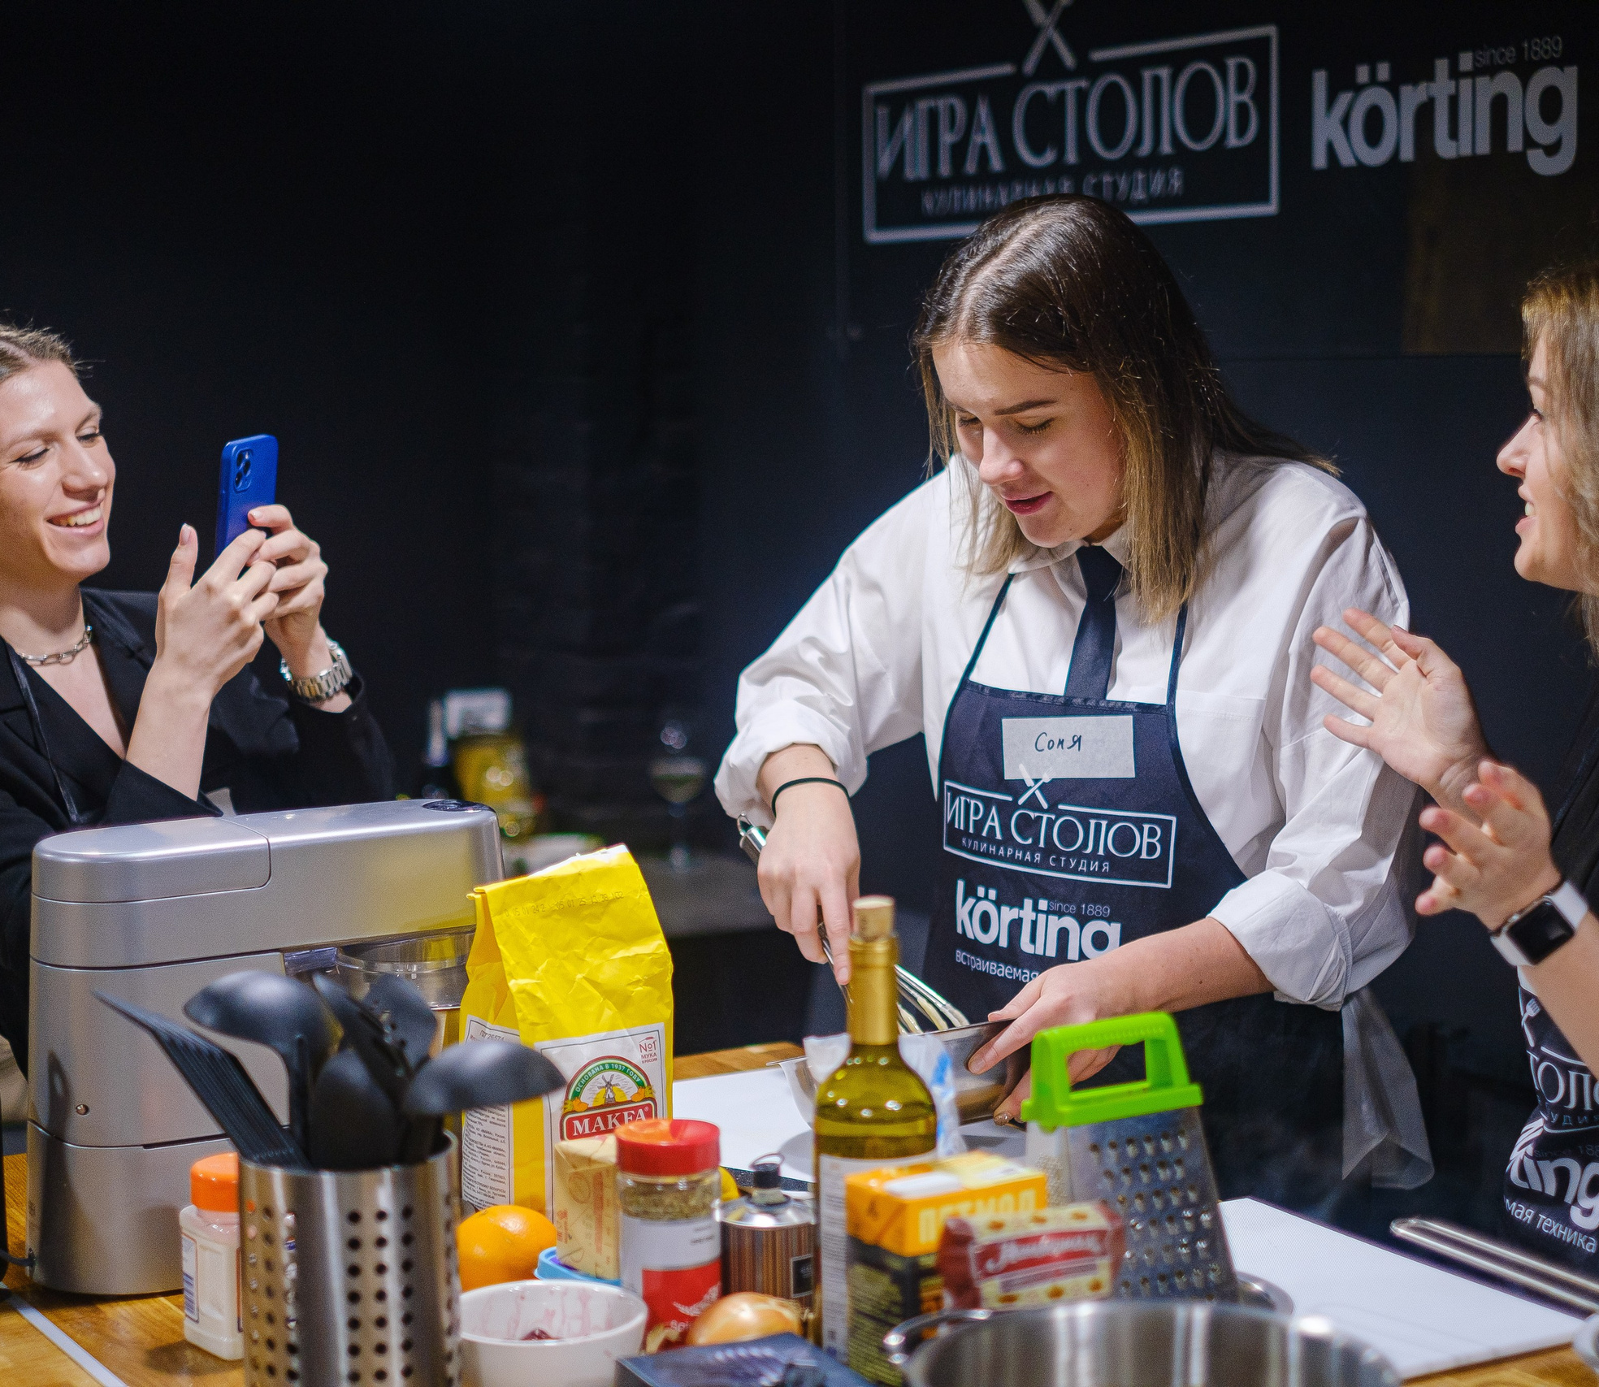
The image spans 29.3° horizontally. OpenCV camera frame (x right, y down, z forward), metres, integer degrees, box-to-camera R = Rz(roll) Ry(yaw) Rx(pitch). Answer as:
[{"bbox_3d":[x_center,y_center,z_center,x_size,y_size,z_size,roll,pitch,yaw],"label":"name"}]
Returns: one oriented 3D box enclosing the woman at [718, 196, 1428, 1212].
[{"bbox_3d":[0.214,0.424,2.532,0.500,1.660,0.530,5,8,39],"label":"woman"}]

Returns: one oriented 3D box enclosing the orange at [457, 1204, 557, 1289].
[{"bbox_3d":[-0.194,0.381,2.029,0.081,0.081,0.081,-1,6,0],"label":"orange"}]

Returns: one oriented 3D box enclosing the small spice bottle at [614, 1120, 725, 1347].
[{"bbox_3d":[-0.081,0.352,1.935,0.065,0.142,0.065,-1,6,0],"label":"small spice bottle"}]

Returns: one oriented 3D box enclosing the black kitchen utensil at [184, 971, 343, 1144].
[{"bbox_3d":[-0.309,0.297,1.793,0.088,0.290,0.100,-6,5,-33],"label":"black kitchen utensil"}]

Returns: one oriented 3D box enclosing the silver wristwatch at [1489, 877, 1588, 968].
[{"bbox_3d":[0.514,0.159,2.126,0.063,0.037,0.053,-38,3,16],"label":"silver wristwatch"}]

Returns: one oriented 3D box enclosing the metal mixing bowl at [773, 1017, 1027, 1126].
[{"bbox_3d":[0.084,0.302,2.370,0.203,0.075,0.203,-9,-3,-1],"label":"metal mixing bowl"}]

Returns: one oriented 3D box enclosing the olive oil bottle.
[{"bbox_3d":[0.046,0.280,1.885,0.075,0.312,0.075,-1,6,0],"label":"olive oil bottle"}]

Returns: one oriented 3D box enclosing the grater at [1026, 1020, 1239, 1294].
[{"bbox_3d":[0.193,0.313,1.876,0.130,0.225,0.098,-5,7,-32],"label":"grater"}]

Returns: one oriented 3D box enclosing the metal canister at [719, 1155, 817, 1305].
[{"bbox_3d":[-0.023,0.363,2.059,0.067,0.110,0.067,-1,6,0],"label":"metal canister"}]

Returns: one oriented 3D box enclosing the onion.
[{"bbox_3d":[-0.033,0.404,1.902,0.074,0.063,0.066,-1,6,0],"label":"onion"}]

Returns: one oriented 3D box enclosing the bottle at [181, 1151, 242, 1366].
[{"bbox_3d":[-0.373,0.365,2.019,0.058,0.122,0.066,-5,8,-33],"label":"bottle"}]

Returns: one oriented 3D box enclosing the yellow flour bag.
[{"bbox_3d":[-0.178,0.255,2.326,0.122,0.268,0.097,-5,8,-36],"label":"yellow flour bag"}]

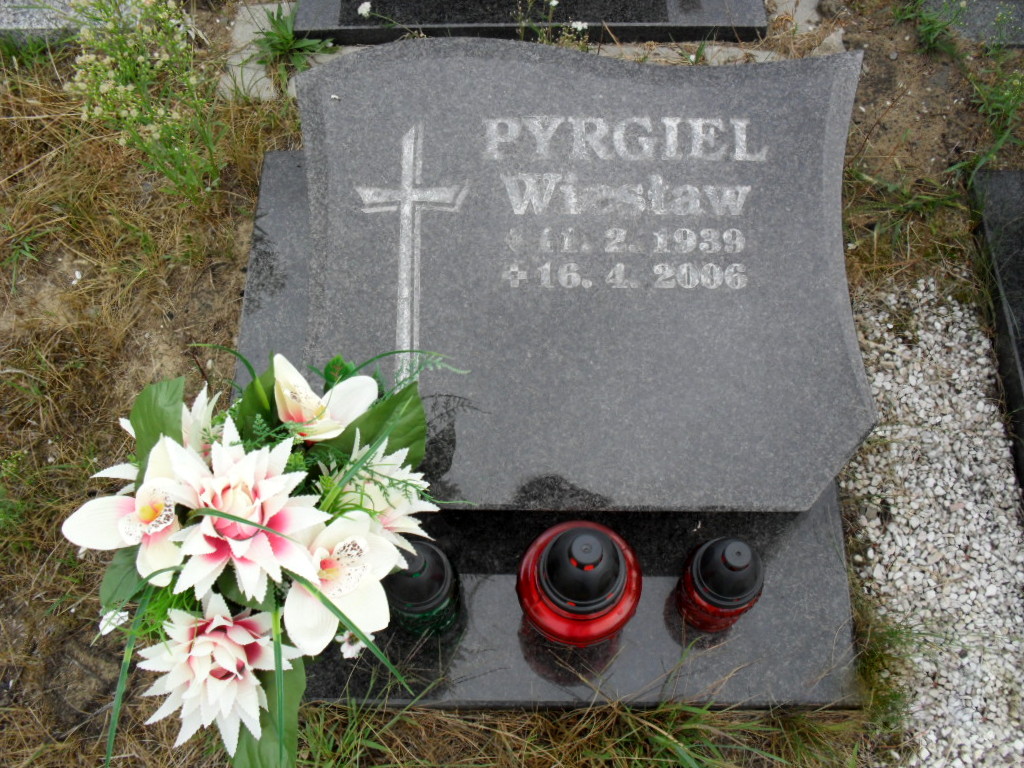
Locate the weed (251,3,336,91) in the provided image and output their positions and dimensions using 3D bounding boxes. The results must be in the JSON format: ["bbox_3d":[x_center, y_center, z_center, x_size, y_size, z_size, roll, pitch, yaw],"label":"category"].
[{"bbox_3d":[-0.365,-0.561,1.697,0.145,0.085,0.130,-2,65,0],"label":"weed"}]

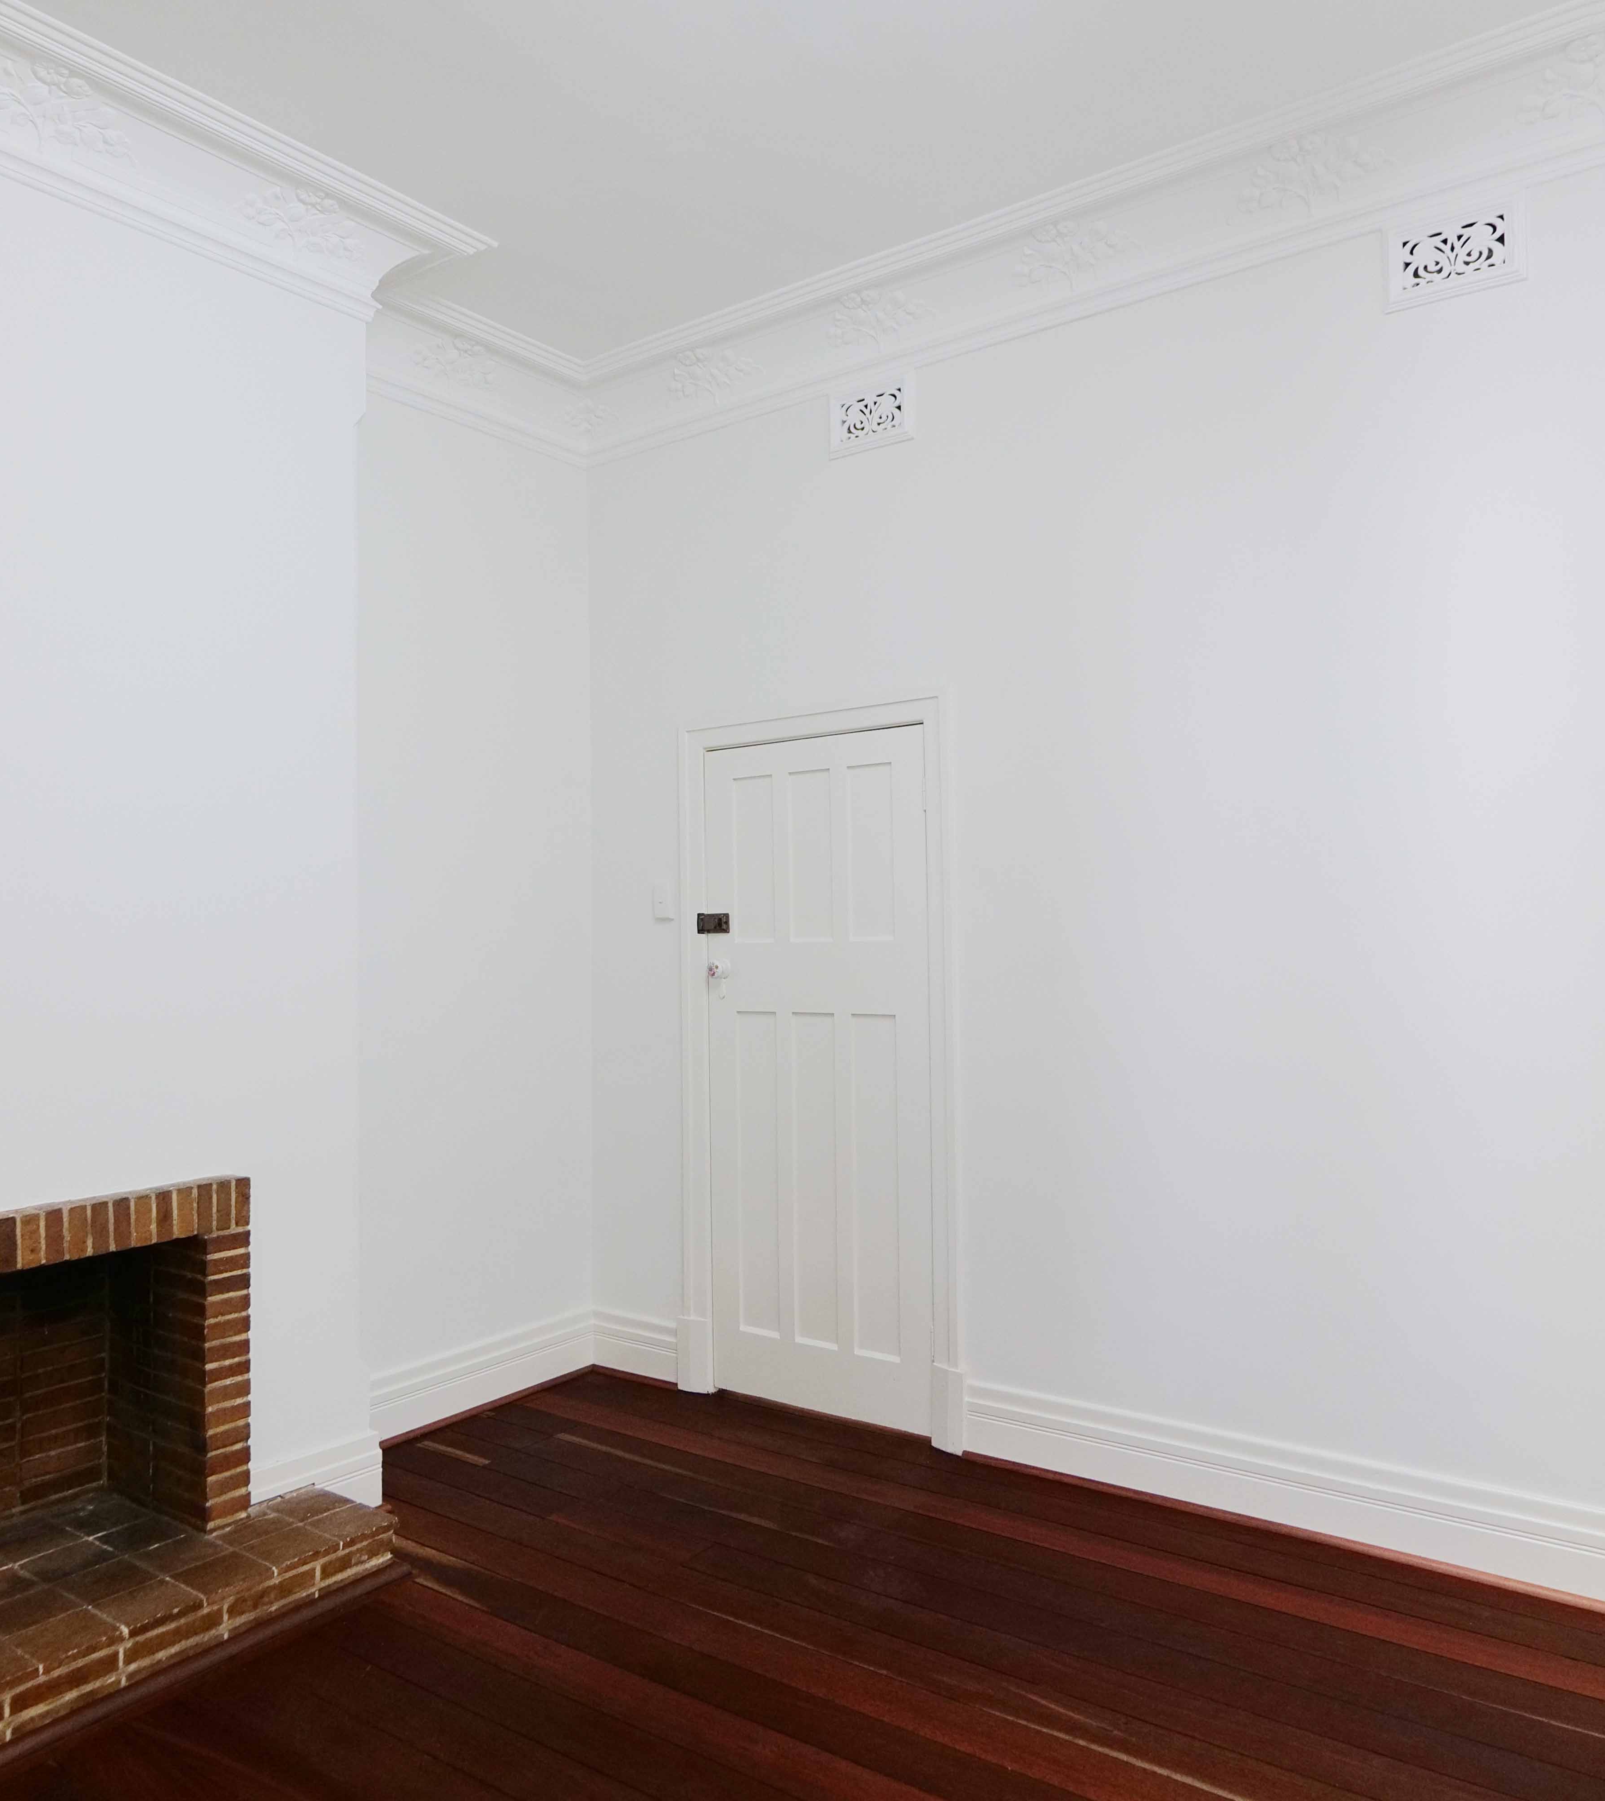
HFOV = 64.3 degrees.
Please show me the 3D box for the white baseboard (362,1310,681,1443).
[{"bbox_3d":[-0.862,1.484,3.887,0.370,0.185,0.990,-2,-1,39],"label":"white baseboard"}]

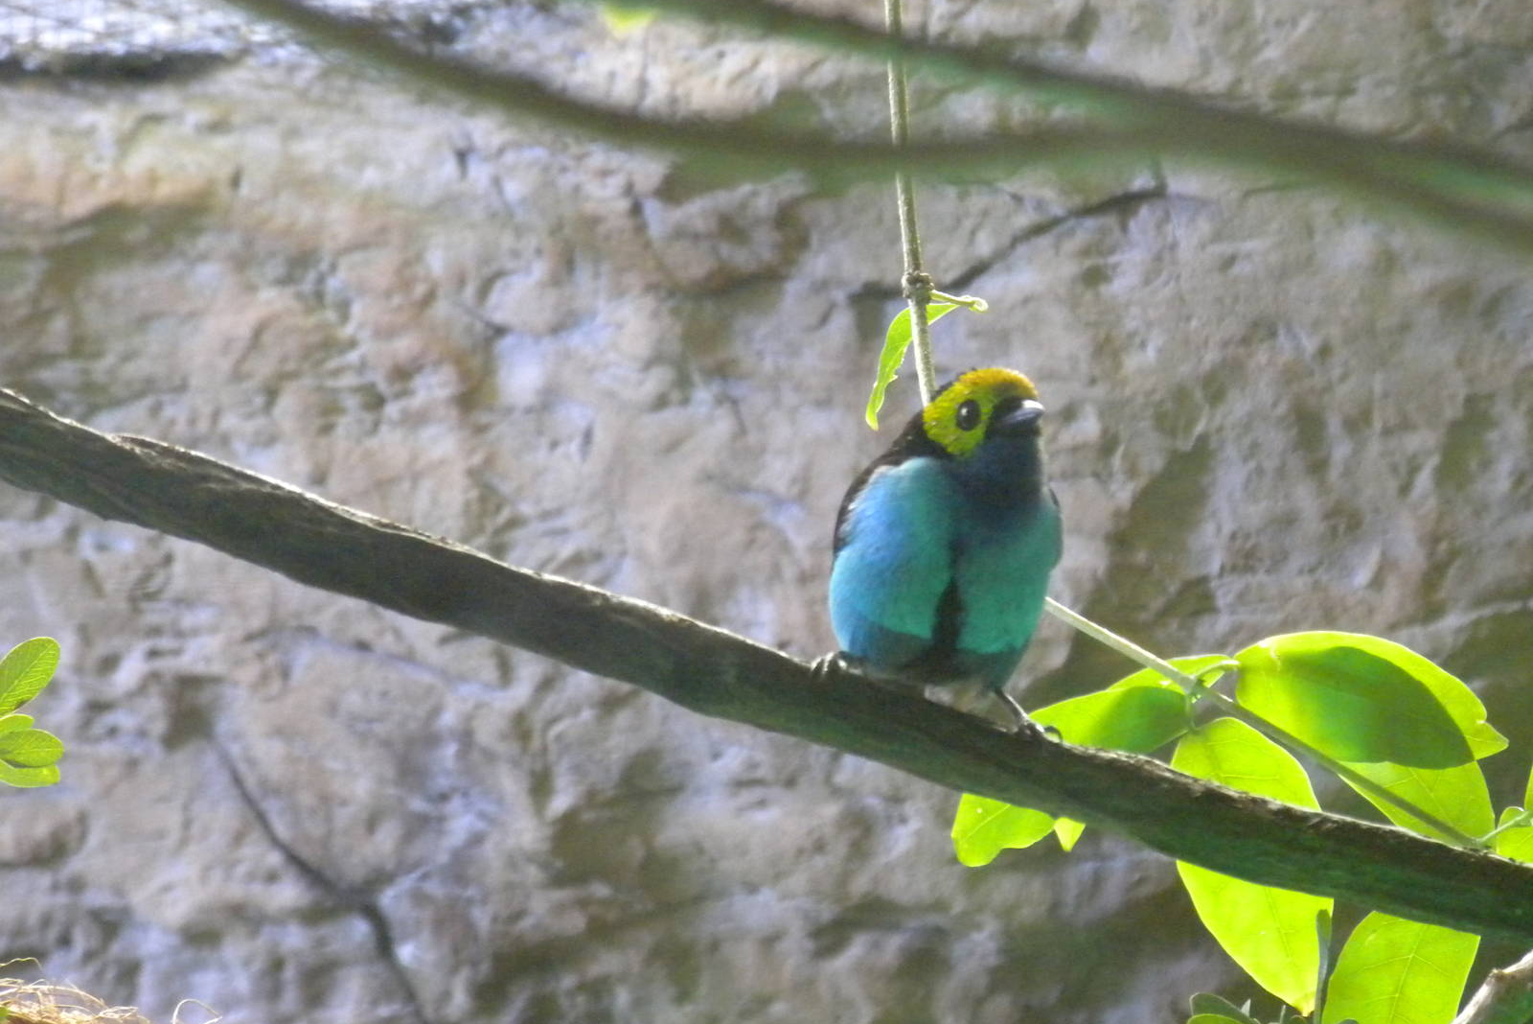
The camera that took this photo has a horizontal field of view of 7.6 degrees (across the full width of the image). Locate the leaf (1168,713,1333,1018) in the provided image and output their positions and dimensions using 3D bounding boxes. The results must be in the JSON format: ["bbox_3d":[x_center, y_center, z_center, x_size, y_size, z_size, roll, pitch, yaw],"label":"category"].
[{"bbox_3d":[0.121,0.088,2.880,0.039,0.077,0.016,-20,0,0],"label":"leaf"}]

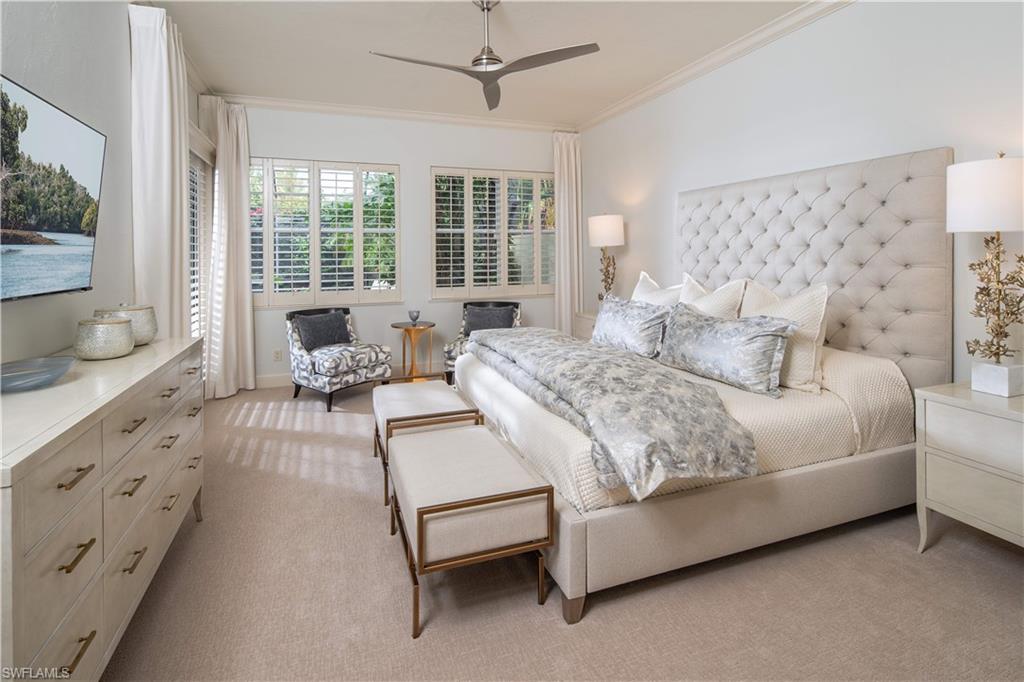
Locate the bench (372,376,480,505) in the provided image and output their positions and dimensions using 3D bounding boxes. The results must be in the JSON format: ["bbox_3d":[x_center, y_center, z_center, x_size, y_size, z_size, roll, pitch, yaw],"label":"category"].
[{"bbox_3d":[-0.568,0.571,3.013,0.509,0.501,0.851,-3,10,-20],"label":"bench"}]

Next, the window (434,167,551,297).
[{"bbox_3d":[-0.124,-1.286,5.812,1.684,1.484,0.110,-2,5,-20],"label":"window"}]

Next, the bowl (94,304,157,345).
[{"bbox_3d":[-1.856,-0.080,2.312,0.241,0.177,0.241,-3,8,-20],"label":"bowl"}]

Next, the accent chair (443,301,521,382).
[{"bbox_3d":[-0.310,0.013,5.285,0.662,0.778,0.759,2,10,13],"label":"accent chair"}]

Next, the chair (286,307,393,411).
[{"bbox_3d":[-1.690,0.124,4.755,0.773,0.810,0.710,6,9,37],"label":"chair"}]

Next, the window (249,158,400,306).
[{"bbox_3d":[-1.991,-1.142,5.062,1.630,1.526,0.095,-4,8,-20],"label":"window"}]

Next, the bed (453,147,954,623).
[{"bbox_3d":[0.897,-0.088,3.021,2.167,1.860,2.001,-3,10,-20],"label":"bed"}]

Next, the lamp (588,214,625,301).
[{"bbox_3d":[0.993,-0.812,5.078,0.378,1.076,0.378,-3,10,-20],"label":"lamp"}]

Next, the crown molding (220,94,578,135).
[{"bbox_3d":[-1.016,-2.465,5.305,3.905,0.138,0.117,-4,8,-20],"label":"crown molding"}]

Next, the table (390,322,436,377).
[{"bbox_3d":[-1.034,0.129,5.078,0.462,0.620,0.462,-3,10,-20],"label":"table"}]

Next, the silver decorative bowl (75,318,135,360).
[{"bbox_3d":[-1.708,-0.019,2.024,0.195,0.164,0.195,-3,8,-20],"label":"silver decorative bowl"}]

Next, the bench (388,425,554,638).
[{"bbox_3d":[-0.231,0.736,2.126,0.509,0.501,0.851,-3,10,-20],"label":"bench"}]

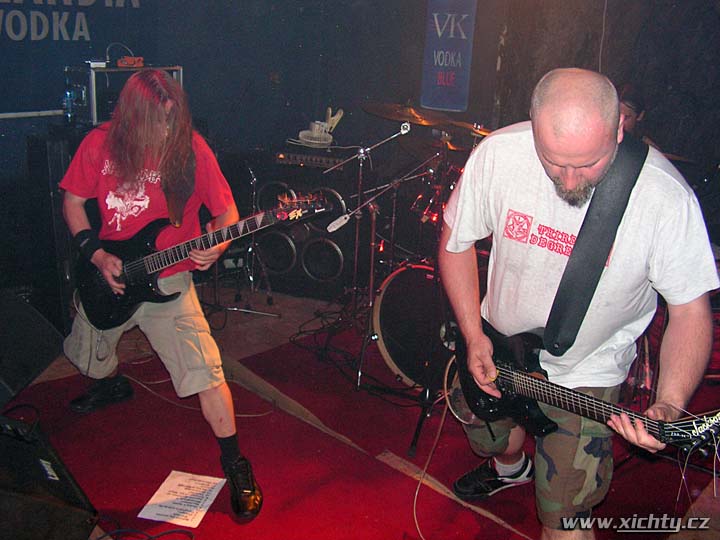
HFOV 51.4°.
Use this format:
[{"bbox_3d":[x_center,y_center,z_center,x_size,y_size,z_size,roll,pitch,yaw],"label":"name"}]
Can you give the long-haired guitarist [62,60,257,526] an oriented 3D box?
[{"bbox_3d":[-0.753,0.016,2.713,0.840,1.420,0.760,5,16,5],"label":"long-haired guitarist"}]

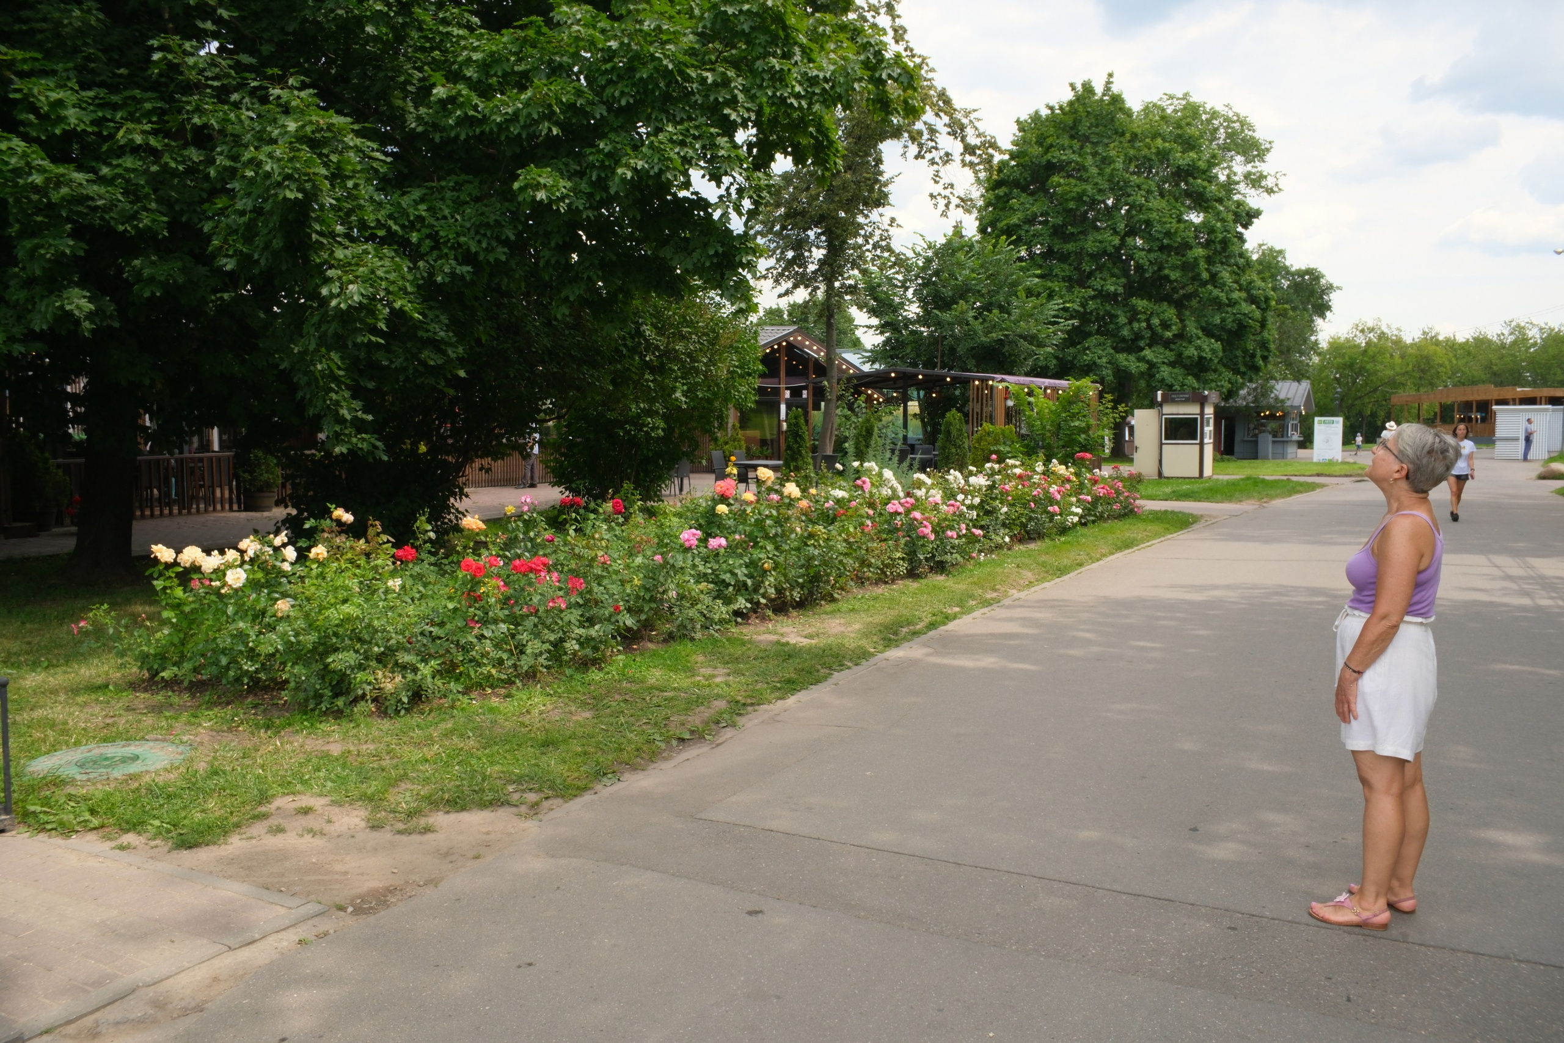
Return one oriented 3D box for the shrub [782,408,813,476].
[{"bbox_3d":[0.289,-1.155,22.200,0.580,1.870,0.580,0,5,0],"label":"shrub"}]

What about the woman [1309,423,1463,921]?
[{"bbox_3d":[1.971,0.492,3.788,0.400,1.610,0.440,2,5,29],"label":"woman"}]

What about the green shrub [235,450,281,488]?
[{"bbox_3d":[-9.732,-1.007,21.800,0.820,0.720,0.820,-2,5,-24],"label":"green shrub"}]

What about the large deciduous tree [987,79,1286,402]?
[{"bbox_3d":[15.210,-10.872,51.500,12.400,16.300,12.200,2,5,28],"label":"large deciduous tree"}]

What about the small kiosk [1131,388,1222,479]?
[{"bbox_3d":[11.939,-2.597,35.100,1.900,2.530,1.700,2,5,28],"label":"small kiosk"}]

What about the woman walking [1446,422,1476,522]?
[{"bbox_3d":[11.131,-0.816,19.200,0.480,1.610,0.360,2,5,28],"label":"woman walking"}]

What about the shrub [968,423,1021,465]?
[{"bbox_3d":[4.844,-1.418,26.800,1.150,1.600,1.100,2,5,28],"label":"shrub"}]

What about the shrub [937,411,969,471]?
[{"bbox_3d":[3.749,-1.456,25.800,0.680,1.850,0.680,2,5,28],"label":"shrub"}]

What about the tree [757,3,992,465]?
[{"bbox_3d":[1.787,-5.939,25.800,6.000,10.800,5.800,0,5,0],"label":"tree"}]

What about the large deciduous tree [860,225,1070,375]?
[{"bbox_3d":[5.260,-4.823,34.000,6.000,7.200,6.000,2,5,28],"label":"large deciduous tree"}]

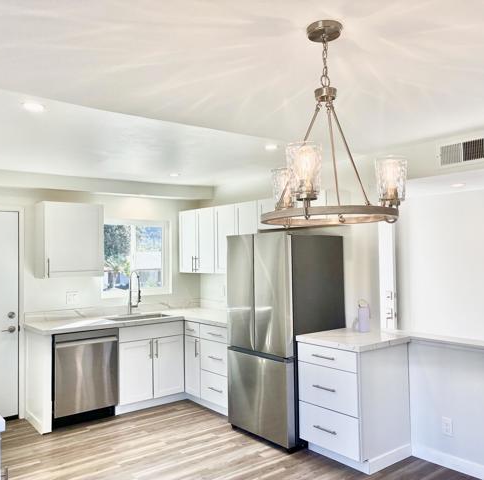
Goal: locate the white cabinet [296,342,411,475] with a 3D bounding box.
[{"bbox_3d":[0.885,1.250,3.812,0.610,0.873,0.612,1,-3,-38],"label":"white cabinet"}]

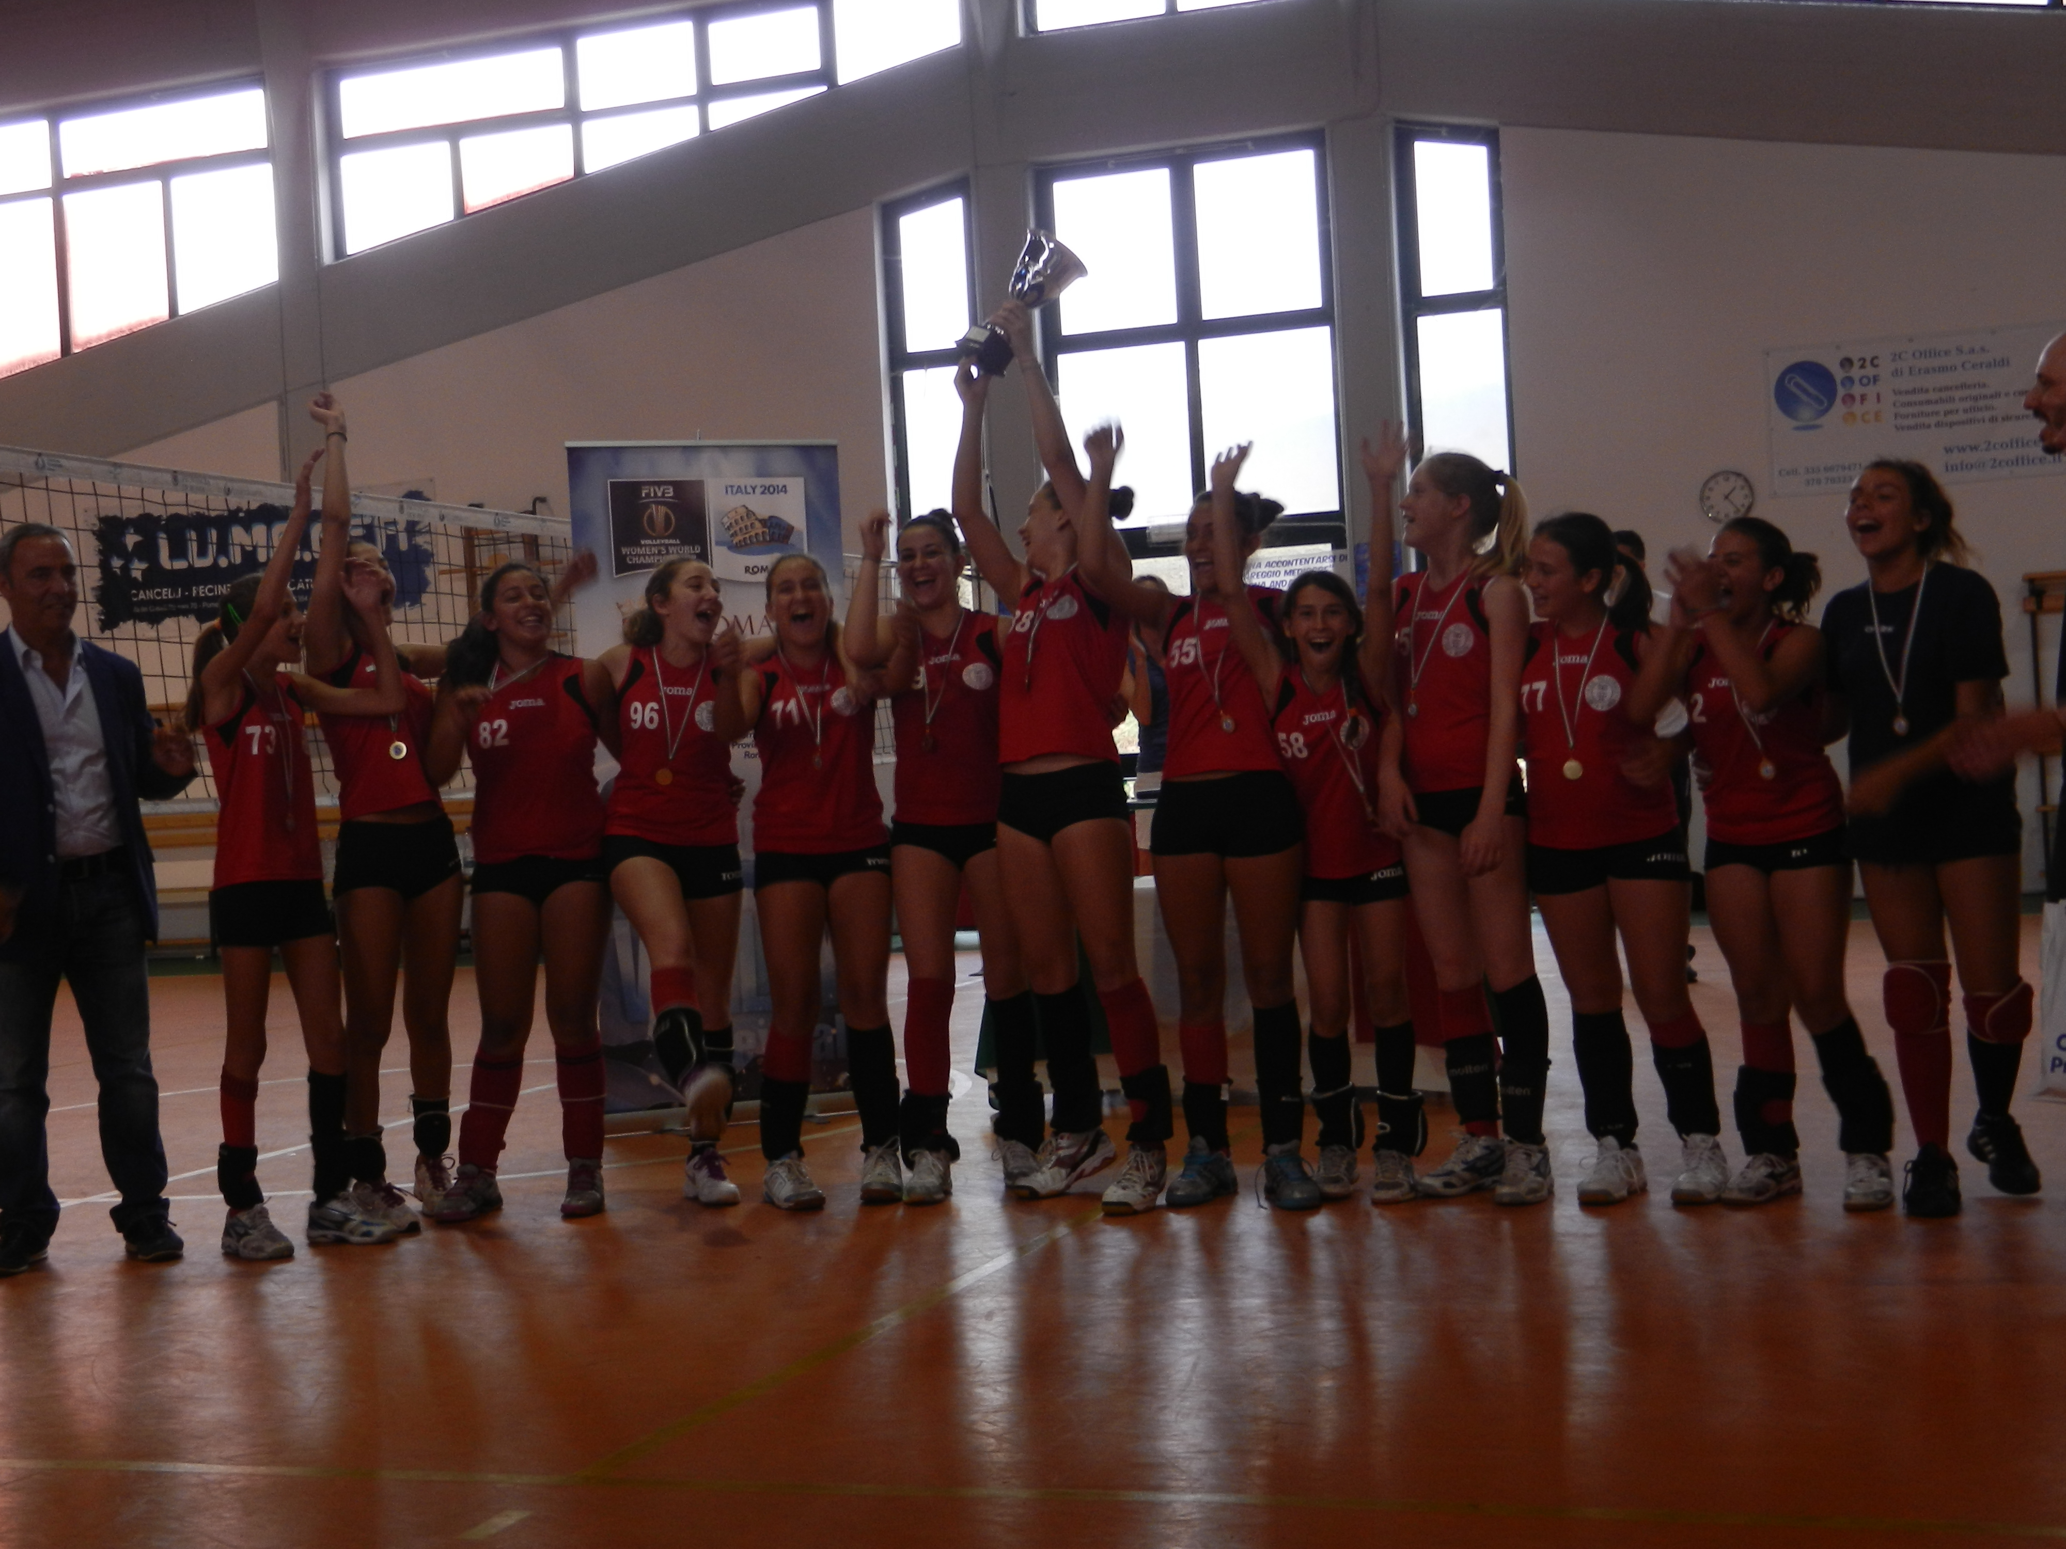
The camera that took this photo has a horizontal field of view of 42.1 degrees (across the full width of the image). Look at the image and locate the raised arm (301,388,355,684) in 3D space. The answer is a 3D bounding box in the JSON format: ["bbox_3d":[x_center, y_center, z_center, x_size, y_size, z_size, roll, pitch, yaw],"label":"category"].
[{"bbox_3d":[-1.786,-0.607,6.800,0.125,0.710,0.150,2,0,0],"label":"raised arm"}]

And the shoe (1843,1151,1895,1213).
[{"bbox_3d":[1.848,0.875,5.920,0.100,0.120,0.265,-3,1,23],"label":"shoe"}]

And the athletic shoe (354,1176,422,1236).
[{"bbox_3d":[-1.592,1.050,6.573,0.100,0.115,0.265,-3,0,-42],"label":"athletic shoe"}]

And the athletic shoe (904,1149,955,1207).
[{"bbox_3d":[-0.249,0.975,6.604,0.100,0.120,0.265,-3,0,9],"label":"athletic shoe"}]

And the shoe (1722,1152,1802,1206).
[{"bbox_3d":[1.637,0.881,6.000,0.100,0.110,0.265,-3,0,40],"label":"shoe"}]

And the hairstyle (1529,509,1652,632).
[{"bbox_3d":[1.303,-0.469,6.220,0.250,0.270,0.180,-4,1,-30],"label":"hairstyle"}]

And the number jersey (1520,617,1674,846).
[{"bbox_3d":[1.314,-0.088,6.227,0.360,0.520,0.250,-3,1,20],"label":"number jersey"}]

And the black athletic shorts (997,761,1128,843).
[{"bbox_3d":[0.071,0.073,6.562,0.315,0.190,0.220,-3,0,25],"label":"black athletic shorts"}]

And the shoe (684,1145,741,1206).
[{"bbox_3d":[-0.811,1.013,6.767,0.100,0.120,0.260,-3,0,-28],"label":"shoe"}]

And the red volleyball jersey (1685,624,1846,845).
[{"bbox_3d":[1.635,-0.088,6.000,0.370,0.490,0.250,-3,0,36],"label":"red volleyball jersey"}]

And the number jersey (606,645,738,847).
[{"bbox_3d":[-0.943,-0.076,7.020,0.335,0.520,0.230,-3,0,-11],"label":"number jersey"}]

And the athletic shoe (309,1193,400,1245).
[{"bbox_3d":[-1.713,1.109,6.750,0.260,0.115,0.100,-3,0,24],"label":"athletic shoe"}]

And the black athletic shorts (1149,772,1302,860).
[{"bbox_3d":[0.463,0.094,6.390,0.355,0.205,0.240,-3,1,8],"label":"black athletic shorts"}]

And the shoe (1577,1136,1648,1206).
[{"bbox_3d":[1.378,0.940,6.375,0.105,0.120,0.265,-3,0,35],"label":"shoe"}]

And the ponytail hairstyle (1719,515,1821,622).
[{"bbox_3d":[1.672,-0.470,6.089,0.250,0.235,0.175,-4,1,-28],"label":"ponytail hairstyle"}]

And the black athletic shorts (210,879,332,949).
[{"bbox_3d":[-1.806,0.312,6.379,0.220,0.200,0.300,-3,0,44],"label":"black athletic shorts"}]

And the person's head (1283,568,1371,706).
[{"bbox_3d":[0.674,-0.309,6.150,0.195,0.310,0.220,-3,0,6],"label":"person's head"}]

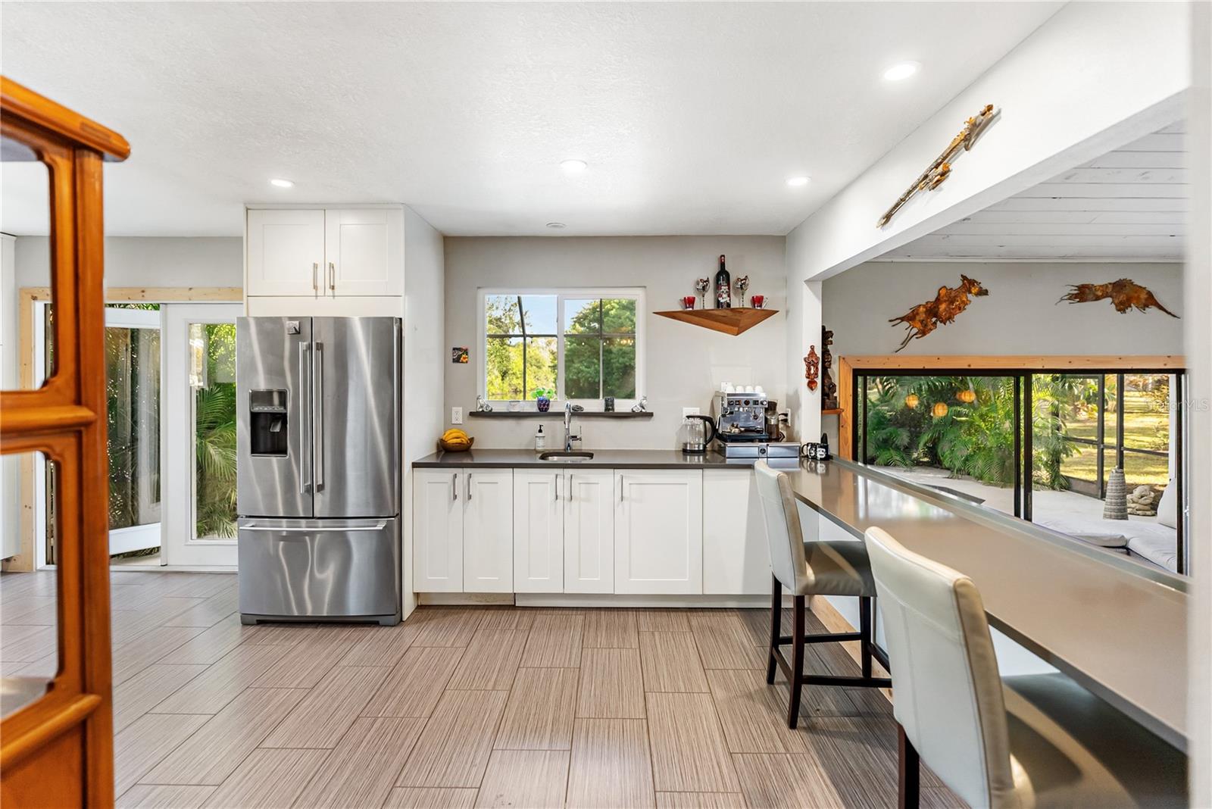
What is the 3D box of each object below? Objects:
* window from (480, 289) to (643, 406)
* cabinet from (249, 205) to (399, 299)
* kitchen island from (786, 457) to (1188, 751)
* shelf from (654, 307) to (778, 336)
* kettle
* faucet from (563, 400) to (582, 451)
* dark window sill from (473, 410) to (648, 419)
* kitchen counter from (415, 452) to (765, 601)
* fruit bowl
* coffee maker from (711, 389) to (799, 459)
[{"bbox_3d":[-0.320,-0.406,3.910,1.190,0.880,0.100,0,1,1],"label":"window"},{"bbox_3d":[-1.658,-0.910,3.510,0.929,0.535,0.657,0,3,1],"label":"cabinet"},{"bbox_3d":[1.161,0.878,2.020,0.606,0.919,2.778,0,3,1],"label":"kitchen island"},{"bbox_3d":[0.773,-0.575,3.772,0.899,0.182,0.222,0,3,1],"label":"shelf"},{"bbox_3d":[0.650,0.207,3.760,0.236,0.250,0.165,0,1,1],"label":"kettle"},{"bbox_3d":[-0.222,0.157,3.646,0.126,0.354,0.222,0,3,1],"label":"faucet"},{"bbox_3d":[-0.315,0.076,3.810,1.280,0.036,0.150,0,1,1],"label":"dark window sill"},{"bbox_3d":[0.020,0.795,3.570,2.384,0.921,0.626,0,3,1],"label":"kitchen counter"},{"bbox_3d":[-1.044,0.282,3.770,0.245,0.102,0.220,0,1,1],"label":"fruit bowl"},{"bbox_3d":[1.015,0.124,3.655,0.485,0.425,0.350,0,1,1],"label":"coffee maker"}]

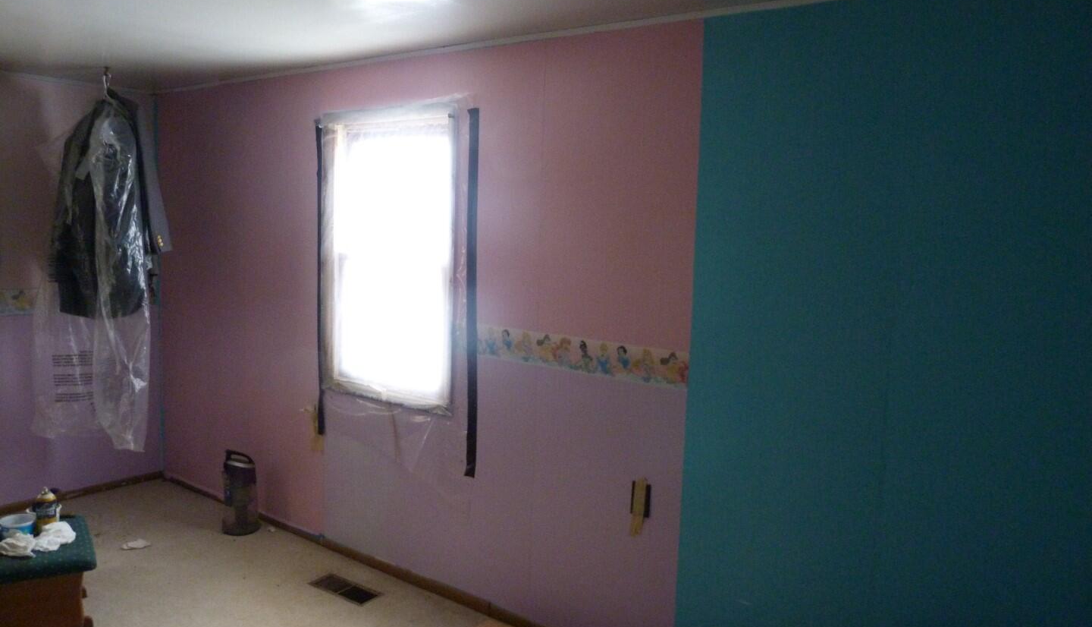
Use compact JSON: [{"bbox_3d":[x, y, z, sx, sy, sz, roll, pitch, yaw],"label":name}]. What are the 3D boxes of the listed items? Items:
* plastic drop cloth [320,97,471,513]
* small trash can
[{"bbox_3d":[-0.697,-0.079,3.348,0.945,1.590,0.080,6,8,35],"label":"plastic drop cloth"},{"bbox_3d":[-1.513,0.877,3.919,0.185,0.390,0.180,2,6,0],"label":"small trash can"}]

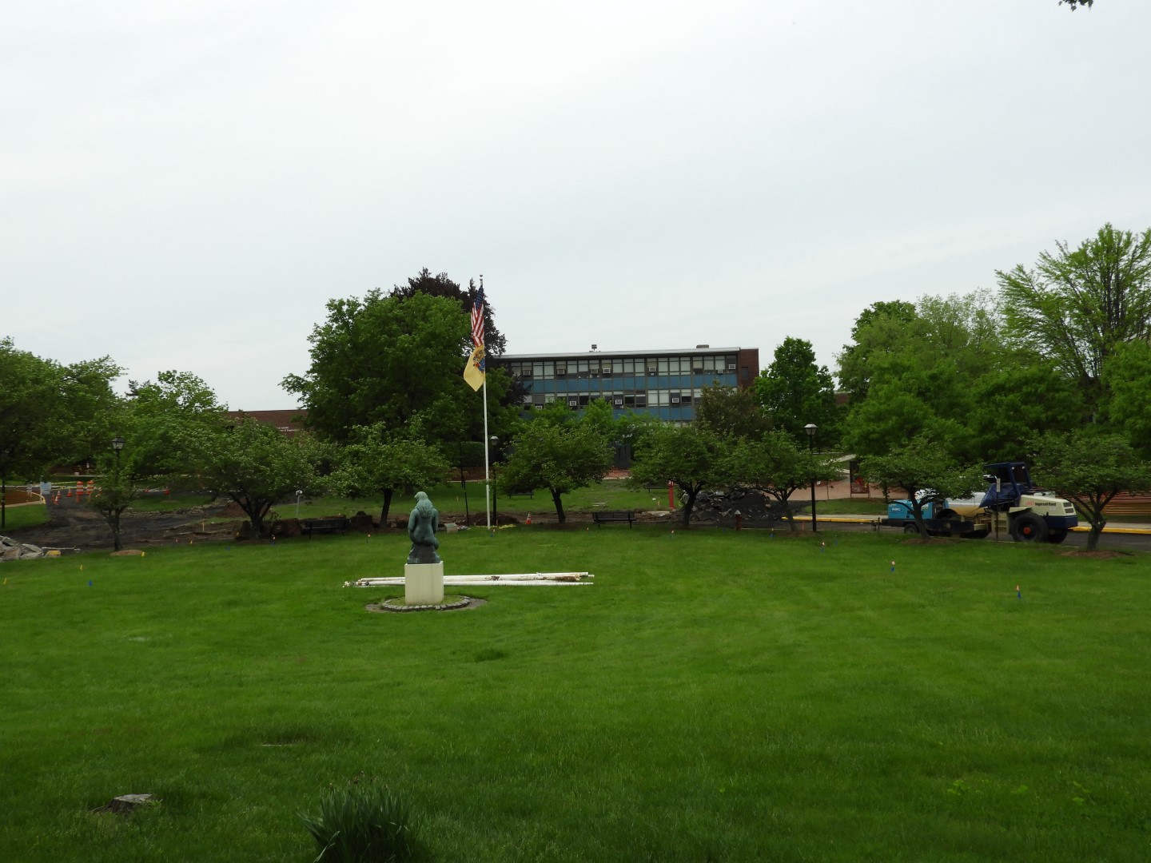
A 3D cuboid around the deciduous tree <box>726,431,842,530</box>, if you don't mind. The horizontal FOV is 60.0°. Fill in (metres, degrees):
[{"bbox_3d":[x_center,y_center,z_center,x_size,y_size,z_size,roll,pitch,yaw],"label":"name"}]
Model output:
[{"bbox_3d":[8.993,2.113,43.000,4.900,4.250,4.800,-2,-2,0],"label":"deciduous tree"}]

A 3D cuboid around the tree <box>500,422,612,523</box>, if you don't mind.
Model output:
[{"bbox_3d":[-0.888,1.878,44.800,5.050,4.600,4.900,-1,-1,0],"label":"tree"}]

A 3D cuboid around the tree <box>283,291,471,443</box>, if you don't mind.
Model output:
[{"bbox_3d":[-13.987,-2.758,72.000,14.000,14.700,13.500,-2,-2,0],"label":"tree"}]

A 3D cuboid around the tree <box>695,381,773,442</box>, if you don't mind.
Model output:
[{"bbox_3d":[12.899,-0.924,82.000,6.360,6.430,6.040,-1,-1,0],"label":"tree"}]

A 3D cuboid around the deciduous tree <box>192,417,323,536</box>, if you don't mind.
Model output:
[{"bbox_3d":[-14.499,2.071,45.500,5.900,5.350,5.700,-2,-2,0],"label":"deciduous tree"}]

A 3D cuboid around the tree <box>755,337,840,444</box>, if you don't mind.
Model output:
[{"bbox_3d":[20.080,-3.326,90.000,7.630,10.300,7.400,-1,-1,0],"label":"tree"}]

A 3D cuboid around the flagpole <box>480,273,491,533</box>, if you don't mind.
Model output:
[{"bbox_3d":[-4.282,-1.349,47.500,0.160,12.150,0.160,-2,-2,0],"label":"flagpole"}]

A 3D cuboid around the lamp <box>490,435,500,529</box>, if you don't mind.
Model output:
[{"bbox_3d":[-3.550,2.216,43.900,0.400,4.120,0.400,-1,-1,0],"label":"lamp"}]

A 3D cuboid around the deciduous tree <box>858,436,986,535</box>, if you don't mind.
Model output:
[{"bbox_3d":[12.808,2.085,37.000,4.600,3.750,4.500,-2,-2,0],"label":"deciduous tree"}]

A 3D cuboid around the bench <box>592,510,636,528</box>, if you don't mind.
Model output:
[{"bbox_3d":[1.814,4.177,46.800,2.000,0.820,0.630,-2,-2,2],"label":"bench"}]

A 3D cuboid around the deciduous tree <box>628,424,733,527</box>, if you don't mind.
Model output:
[{"bbox_3d":[4.373,1.855,42.000,4.240,4.350,4.370,-1,-1,0],"label":"deciduous tree"}]

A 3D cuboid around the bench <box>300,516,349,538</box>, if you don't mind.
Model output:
[{"bbox_3d":[-10.369,3.976,41.300,1.830,0.830,0.620,-1,-1,-25],"label":"bench"}]

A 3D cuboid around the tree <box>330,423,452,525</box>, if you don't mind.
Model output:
[{"bbox_3d":[-8.556,2.003,46.300,5.630,4.800,5.180,-1,-1,0],"label":"tree"}]

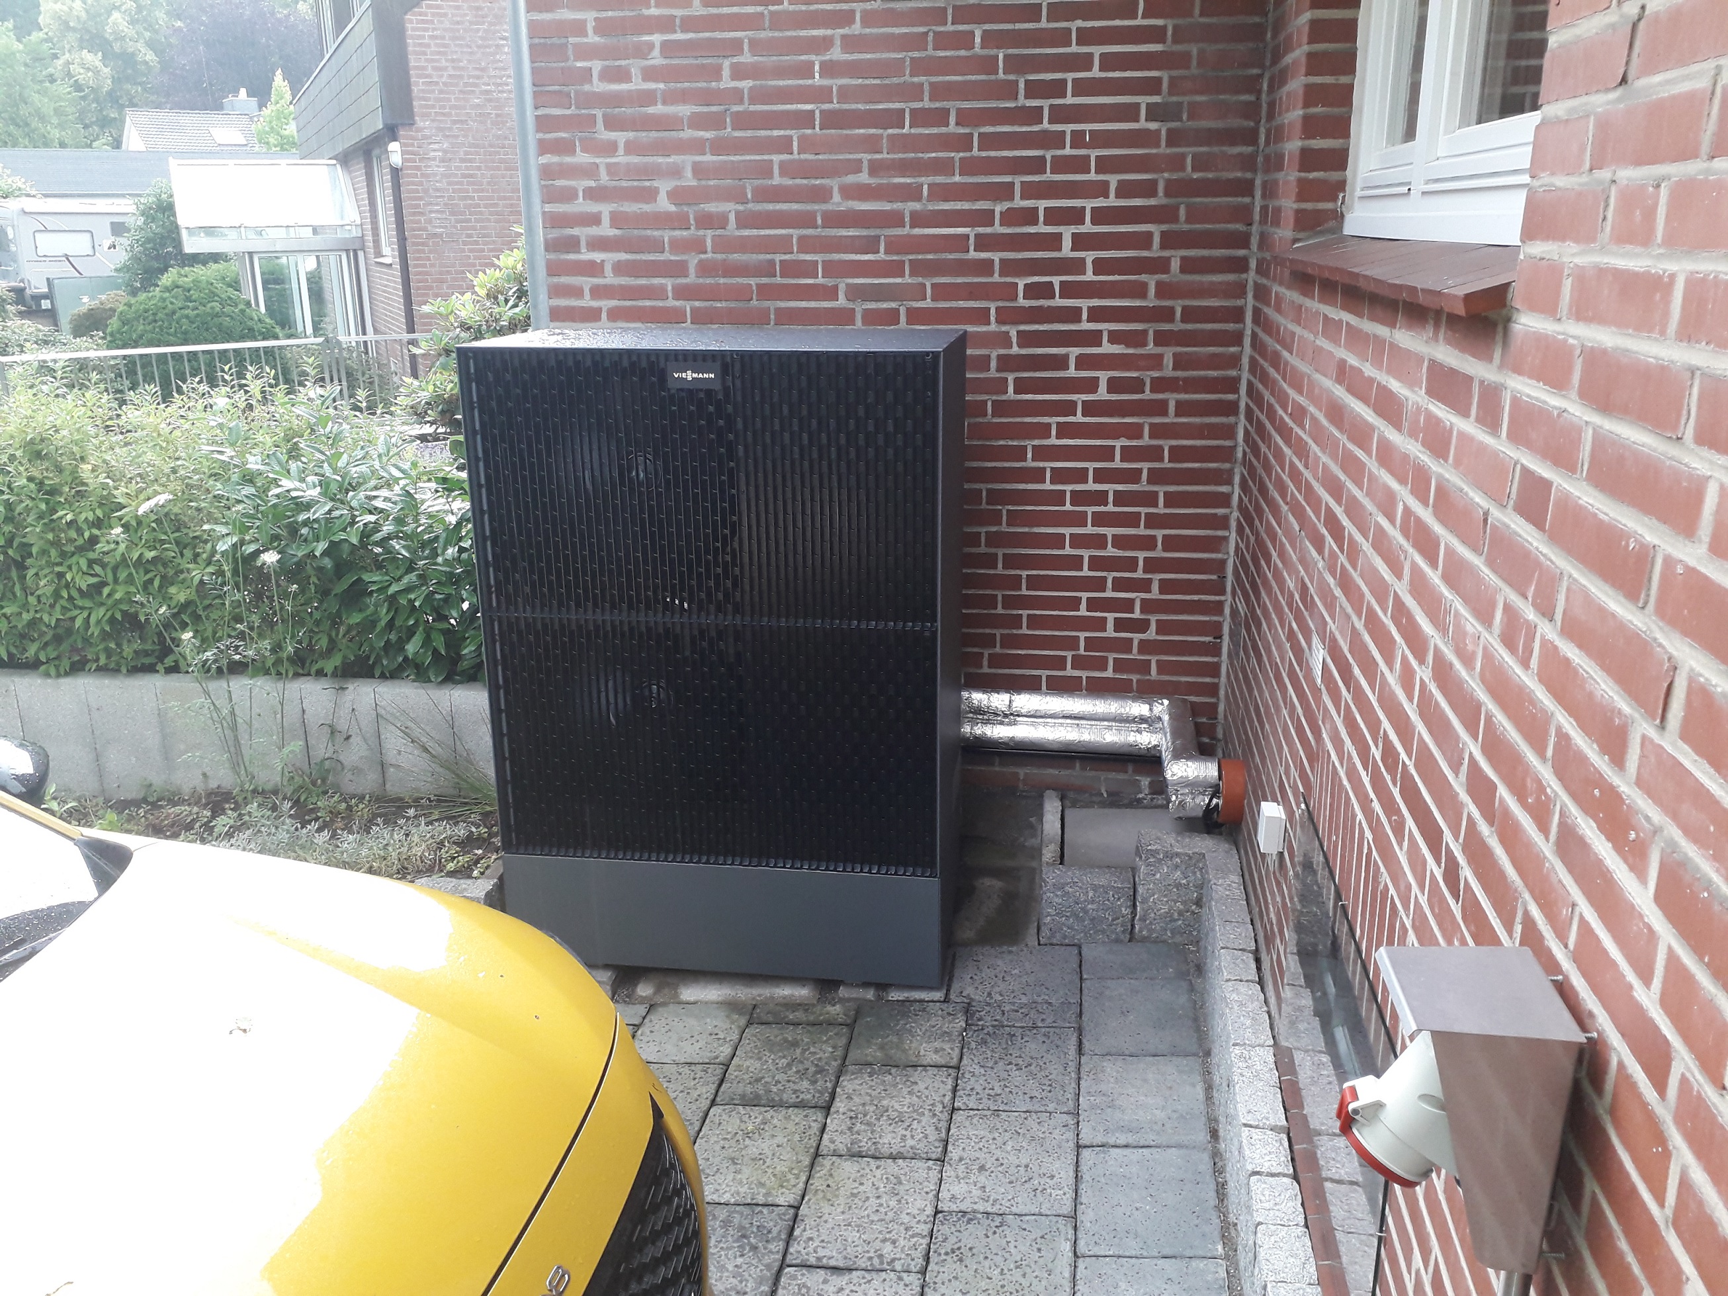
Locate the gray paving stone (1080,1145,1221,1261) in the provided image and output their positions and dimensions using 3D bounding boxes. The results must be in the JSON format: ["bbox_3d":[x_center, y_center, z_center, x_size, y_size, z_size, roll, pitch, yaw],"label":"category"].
[{"bbox_3d":[0.569,1.135,2.713,0.275,0.060,0.315,0,18,10],"label":"gray paving stone"}]

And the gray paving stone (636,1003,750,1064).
[{"bbox_3d":[-0.438,1.007,3.417,0.282,0.070,0.261,-3,18,11],"label":"gray paving stone"}]

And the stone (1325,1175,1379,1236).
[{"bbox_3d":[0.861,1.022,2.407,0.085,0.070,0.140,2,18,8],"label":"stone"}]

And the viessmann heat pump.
[{"bbox_3d":[-0.337,-0.002,3.579,1.144,1.600,0.600,2,18,8],"label":"viessmann heat pump"}]

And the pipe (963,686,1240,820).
[{"bbox_3d":[0.597,0.286,3.742,0.805,0.190,0.570,2,18,8],"label":"pipe"}]

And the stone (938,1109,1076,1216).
[{"bbox_3d":[0.306,1.084,2.785,0.260,0.060,0.311,-2,18,10],"label":"stone"}]

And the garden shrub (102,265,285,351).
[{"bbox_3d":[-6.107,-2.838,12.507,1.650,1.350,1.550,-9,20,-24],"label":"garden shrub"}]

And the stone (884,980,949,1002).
[{"bbox_3d":[0.146,0.915,3.511,0.160,0.070,0.125,-3,18,11],"label":"stone"}]

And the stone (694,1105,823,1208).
[{"bbox_3d":[-0.230,1.105,2.883,0.260,0.060,0.312,-2,18,10],"label":"stone"}]

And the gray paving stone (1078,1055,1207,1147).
[{"bbox_3d":[0.618,1.030,2.987,0.274,0.070,0.320,-3,18,11],"label":"gray paving stone"}]

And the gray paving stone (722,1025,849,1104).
[{"bbox_3d":[-0.182,1.033,3.248,0.271,0.070,0.327,-3,18,11],"label":"gray paving stone"}]

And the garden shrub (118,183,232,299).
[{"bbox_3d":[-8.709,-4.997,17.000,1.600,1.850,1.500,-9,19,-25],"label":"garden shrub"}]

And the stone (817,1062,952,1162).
[{"bbox_3d":[0.064,1.046,2.978,0.260,0.060,0.313,-2,18,10],"label":"stone"}]

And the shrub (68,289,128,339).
[{"bbox_3d":[-7.728,-3.251,13.930,0.850,0.850,0.850,-10,20,-27],"label":"shrub"}]

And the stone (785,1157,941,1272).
[{"bbox_3d":[0.012,1.173,2.739,0.272,0.070,0.320,-3,18,11],"label":"stone"}]

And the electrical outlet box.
[{"bbox_3d":[0.840,0.370,2.783,0.045,0.082,0.072,2,18,9],"label":"electrical outlet box"}]

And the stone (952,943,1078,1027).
[{"bbox_3d":[0.394,0.900,3.476,0.329,0.070,0.385,-3,18,11],"label":"stone"}]

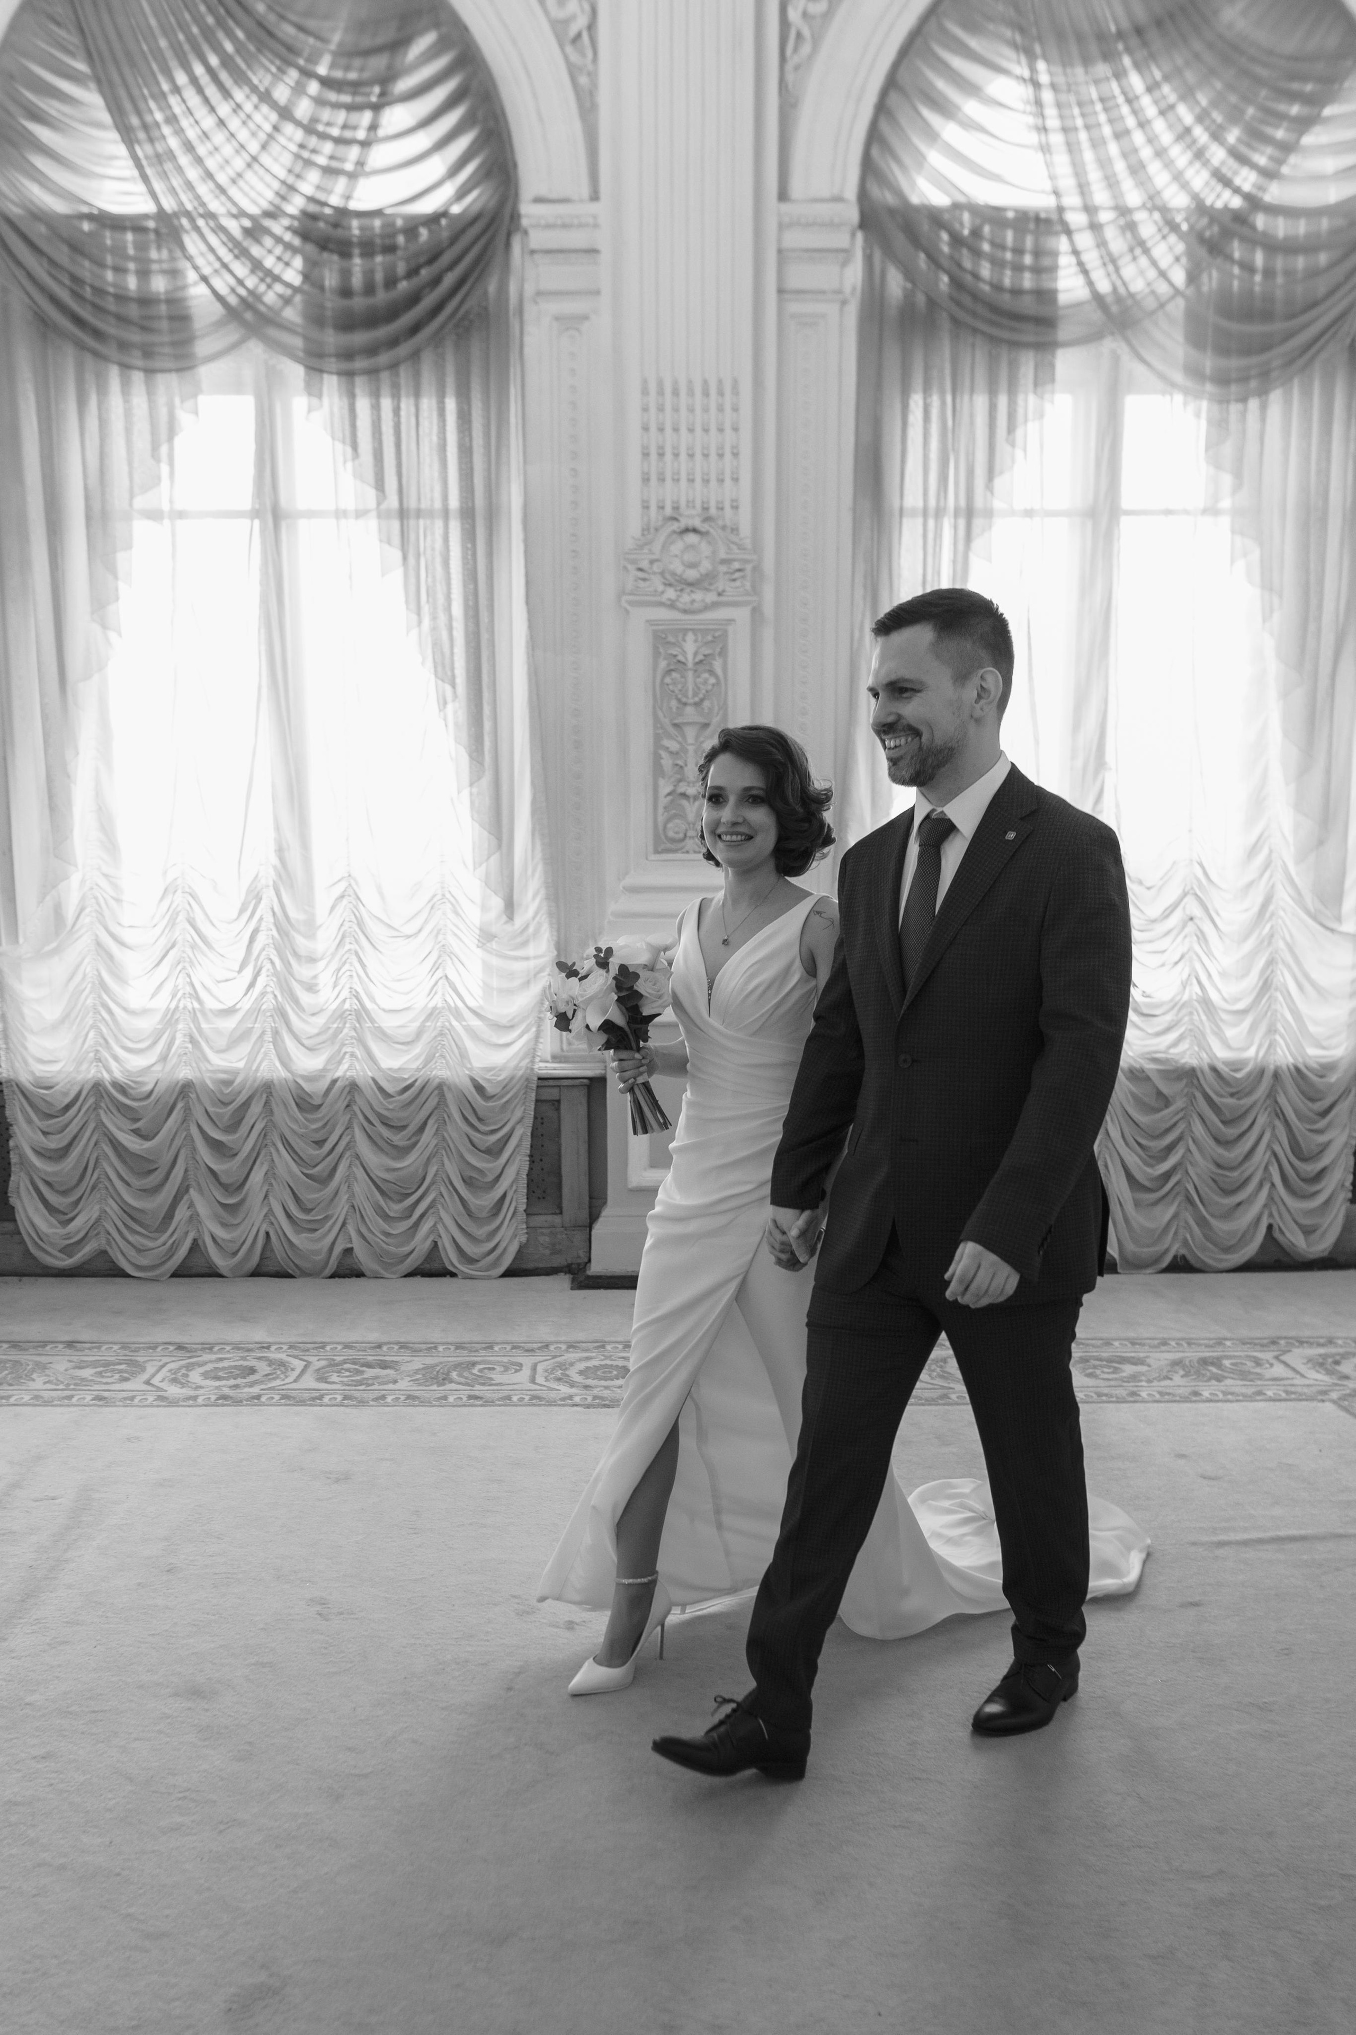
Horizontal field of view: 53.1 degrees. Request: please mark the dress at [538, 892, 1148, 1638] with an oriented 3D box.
[{"bbox_3d":[0.418,0.459,2.581,1.270,1.400,0.580,-6,10,-36],"label":"dress"}]

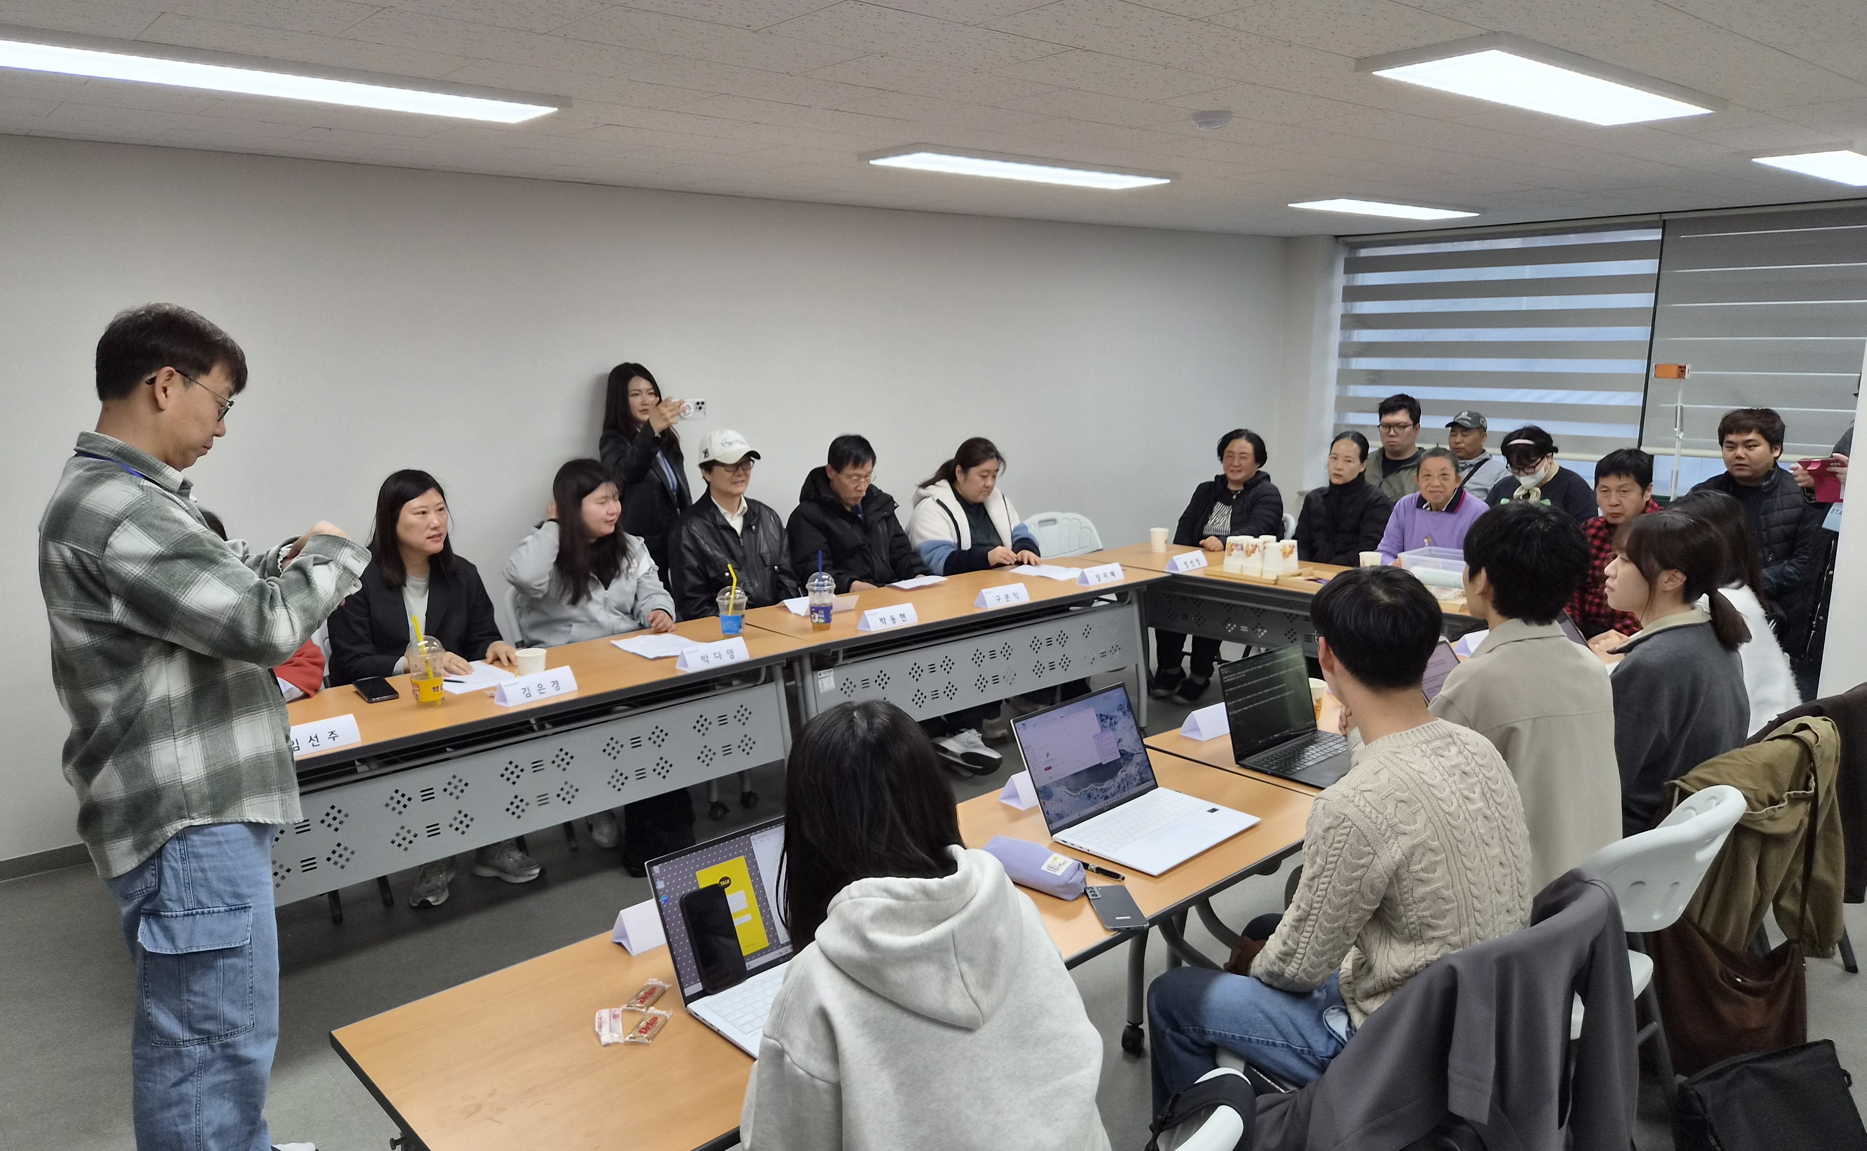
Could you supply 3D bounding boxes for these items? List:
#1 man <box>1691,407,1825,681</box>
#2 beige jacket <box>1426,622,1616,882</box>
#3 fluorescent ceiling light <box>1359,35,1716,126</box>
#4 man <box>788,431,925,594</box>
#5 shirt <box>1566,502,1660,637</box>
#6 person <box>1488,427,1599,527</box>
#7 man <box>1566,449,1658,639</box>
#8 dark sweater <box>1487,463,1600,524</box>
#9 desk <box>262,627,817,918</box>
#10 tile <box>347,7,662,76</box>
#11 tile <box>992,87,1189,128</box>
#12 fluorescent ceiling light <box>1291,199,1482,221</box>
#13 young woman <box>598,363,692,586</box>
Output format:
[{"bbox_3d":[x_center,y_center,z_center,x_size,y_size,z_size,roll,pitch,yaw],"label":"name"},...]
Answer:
[{"bbox_3d":[2.830,0.115,4.426,0.520,1.385,0.650,8,14,38],"label":"man"},{"bbox_3d":[1.106,0.409,2.483,0.500,0.660,0.420,-10,15,-41],"label":"beige jacket"},{"bbox_3d":[1.501,-1.163,2.972,1.220,0.040,0.310,-10,14,-40],"label":"fluorescent ceiling light"},{"bbox_3d":[-0.259,0.099,4.898,0.570,1.295,0.740,-11,15,-43],"label":"man"},{"bbox_3d":[2.317,0.064,4.144,0.500,0.640,0.480,9,14,40],"label":"shirt"},{"bbox_3d":[2.448,0.034,5.140,0.480,1.280,0.720,9,15,42],"label":"person"},{"bbox_3d":[2.348,0.216,4.186,0.500,1.285,0.750,9,14,40],"label":"man"},{"bbox_3d":[2.455,-0.166,5.182,0.360,0.600,0.500,-11,15,-42],"label":"dark sweater"},{"bbox_3d":[-1.243,0.656,3.566,1.800,0.717,0.590,-10,15,-41],"label":"desk"},{"bbox_3d":[-0.868,-1.093,2.550,0.600,0.020,0.300,-10,14,-41],"label":"tile"},{"bbox_3d":[0.460,-1.250,3.306,0.600,0.018,0.300,-10,14,-40],"label":"tile"},{"bbox_3d":[2.116,-1.712,5.784,1.220,0.040,0.310,-10,14,-40],"label":"fluorescent ceiling light"},{"bbox_3d":[-1.084,-0.041,4.855,0.400,1.560,0.450,5,12,25],"label":"young woman"}]

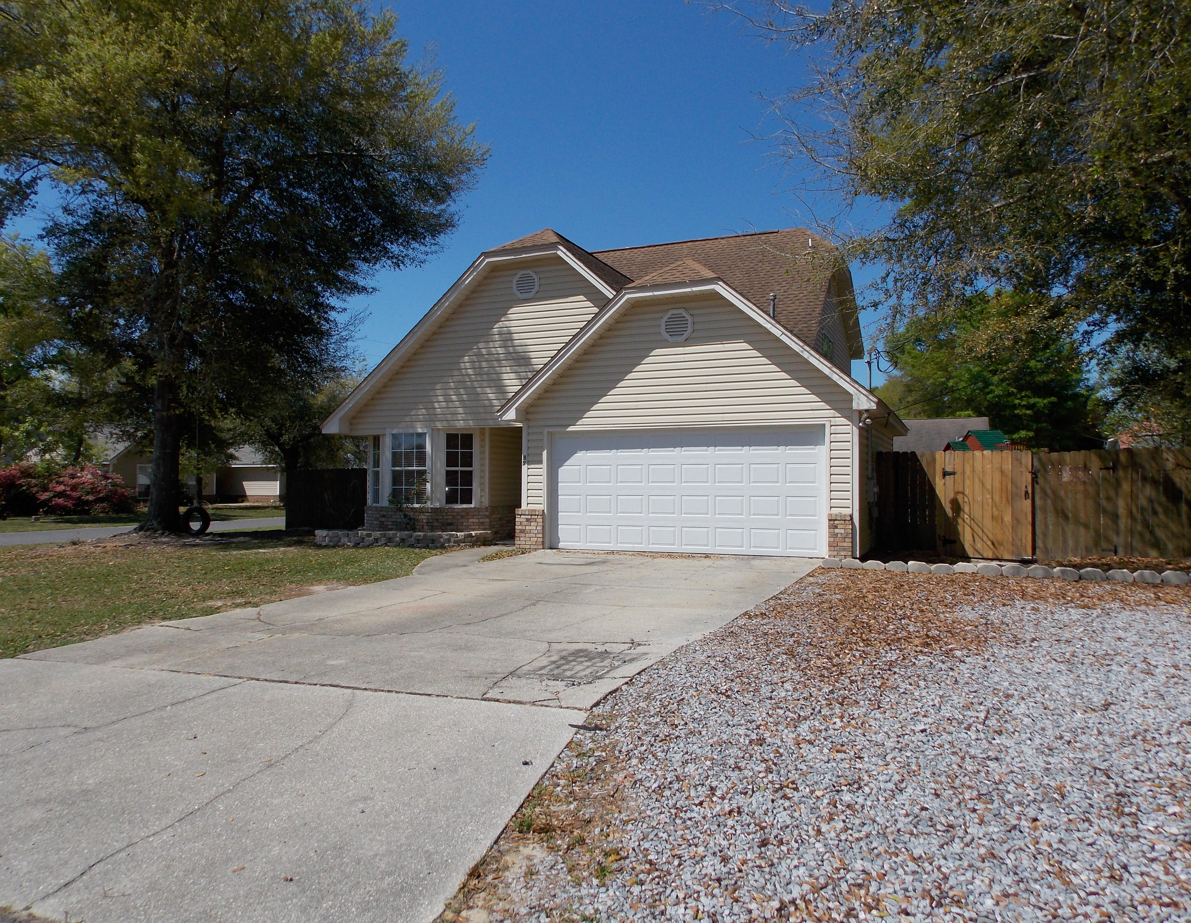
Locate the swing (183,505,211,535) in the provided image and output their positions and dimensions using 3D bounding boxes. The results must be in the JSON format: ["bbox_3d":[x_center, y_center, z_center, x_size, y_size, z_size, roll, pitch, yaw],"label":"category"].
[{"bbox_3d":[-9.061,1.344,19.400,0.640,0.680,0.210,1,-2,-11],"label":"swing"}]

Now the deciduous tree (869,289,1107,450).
[{"bbox_3d":[20.662,-3.107,45.000,11.800,11.700,11.300,-1,-2,24],"label":"deciduous tree"}]

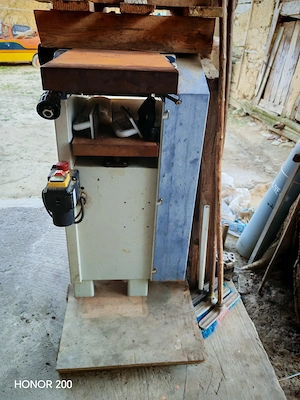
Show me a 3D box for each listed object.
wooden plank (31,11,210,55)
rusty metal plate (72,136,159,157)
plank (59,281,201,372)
[{"bbox_3d":[-0.090,-0.671,1.260,0.702,0.127,0.035,0,30,-5],"label":"wooden plank"},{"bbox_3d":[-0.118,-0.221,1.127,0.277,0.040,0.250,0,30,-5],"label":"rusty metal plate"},{"bbox_3d":[-0.077,0.486,1.259,0.525,0.021,0.393,0,30,-6],"label":"plank"}]

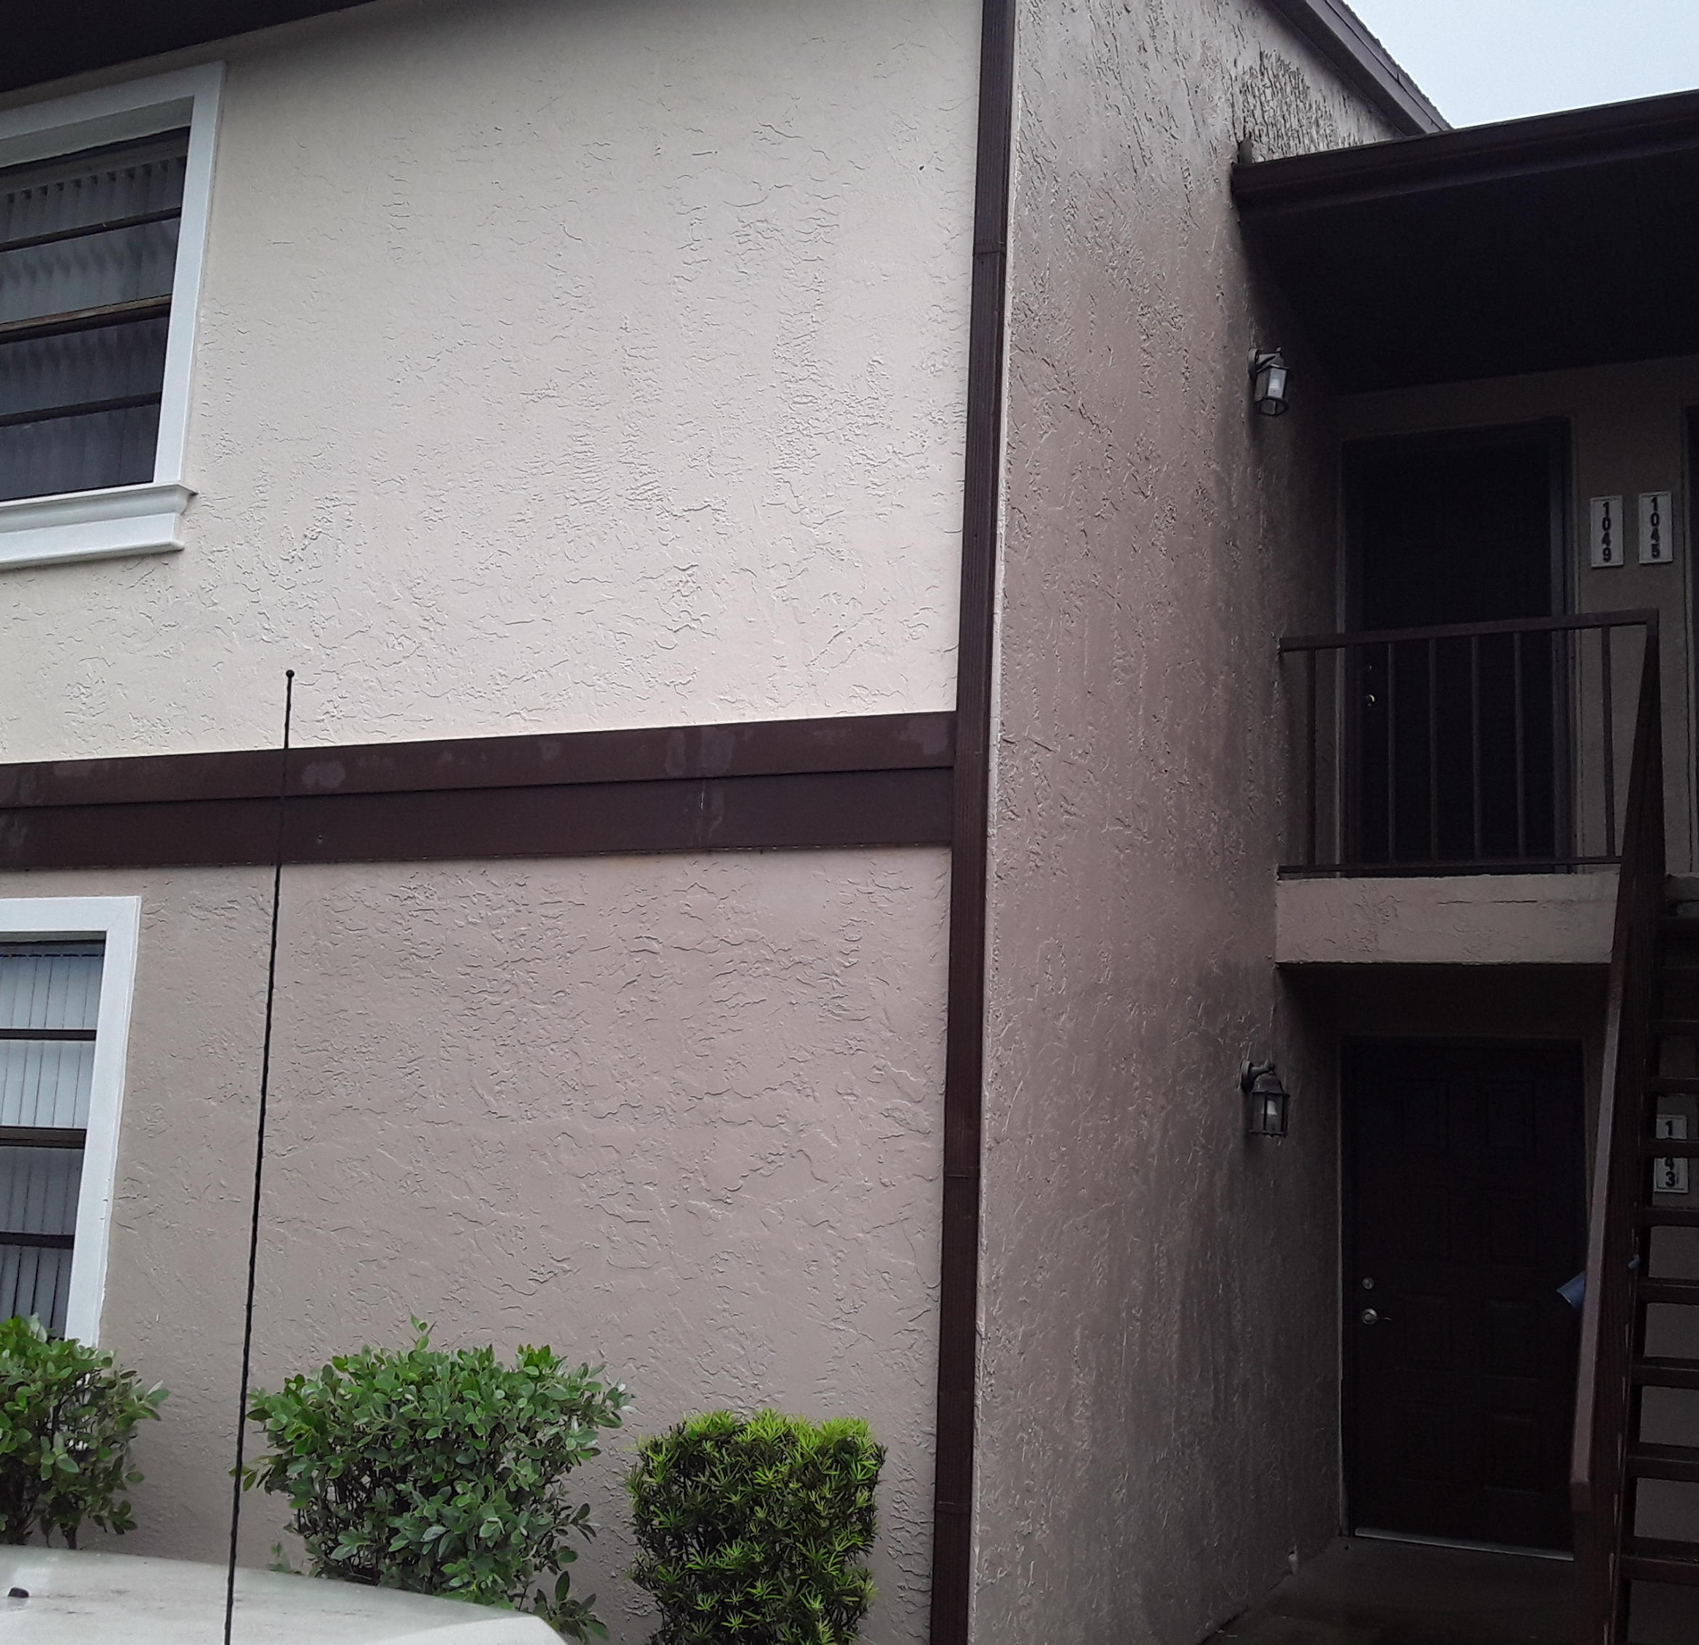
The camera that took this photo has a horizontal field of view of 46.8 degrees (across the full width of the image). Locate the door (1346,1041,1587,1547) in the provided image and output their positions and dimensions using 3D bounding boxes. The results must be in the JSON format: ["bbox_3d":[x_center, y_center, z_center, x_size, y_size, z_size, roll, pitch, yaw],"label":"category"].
[{"bbox_3d":[2.567,1.947,8.217,0.969,2.055,0.070,-2,-10,24],"label":"door"}]

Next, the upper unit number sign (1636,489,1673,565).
[{"bbox_3d":[3.436,-1.252,8.367,0.131,0.318,0.020,-2,-10,24],"label":"upper unit number sign"}]

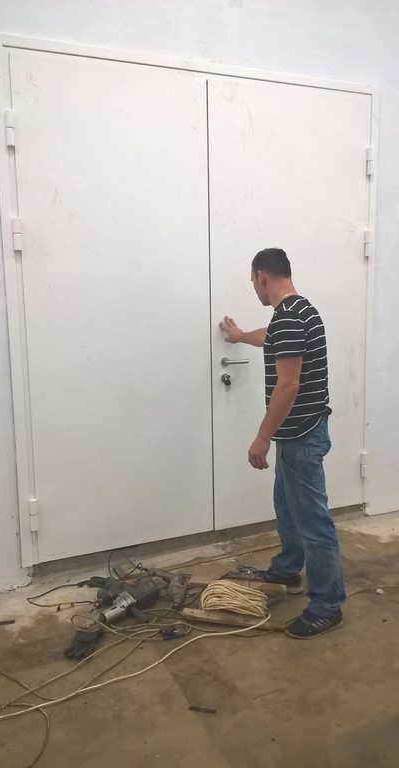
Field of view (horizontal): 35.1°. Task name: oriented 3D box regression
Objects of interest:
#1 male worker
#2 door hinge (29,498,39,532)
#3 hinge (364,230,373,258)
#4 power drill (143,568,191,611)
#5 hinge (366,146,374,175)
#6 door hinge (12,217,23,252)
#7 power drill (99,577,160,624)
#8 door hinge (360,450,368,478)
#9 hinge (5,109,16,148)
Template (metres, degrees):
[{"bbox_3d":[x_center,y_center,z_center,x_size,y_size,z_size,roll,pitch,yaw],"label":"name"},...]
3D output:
[{"bbox_3d":[0.326,0.212,3.053,0.750,1.690,0.600,5,10,33],"label":"male worker"},{"bbox_3d":[-0.844,0.672,3.230,0.040,0.160,0.040,-5,9,-23],"label":"door hinge"},{"bbox_3d":[1.024,-0.844,3.823,0.040,0.160,0.040,-5,9,-23],"label":"hinge"},{"bbox_3d":[-0.144,1.010,3.155,0.210,0.075,0.280,0,16,4],"label":"power drill"},{"bbox_3d":[1.009,-1.320,3.747,0.040,0.160,0.040,-1,9,0],"label":"hinge"},{"bbox_3d":[-0.867,-0.714,3.018,0.040,0.160,0.040,-5,9,-23],"label":"door hinge"},{"bbox_3d":[-0.312,1.019,3.000,0.190,0.130,0.340,4,10,30],"label":"power drill"},{"bbox_3d":[1.048,0.517,4.032,0.040,0.160,0.040,-1,9,0],"label":"door hinge"},{"bbox_3d":[-0.881,-1.190,2.943,0.040,0.160,0.040,-5,9,-23],"label":"hinge"}]

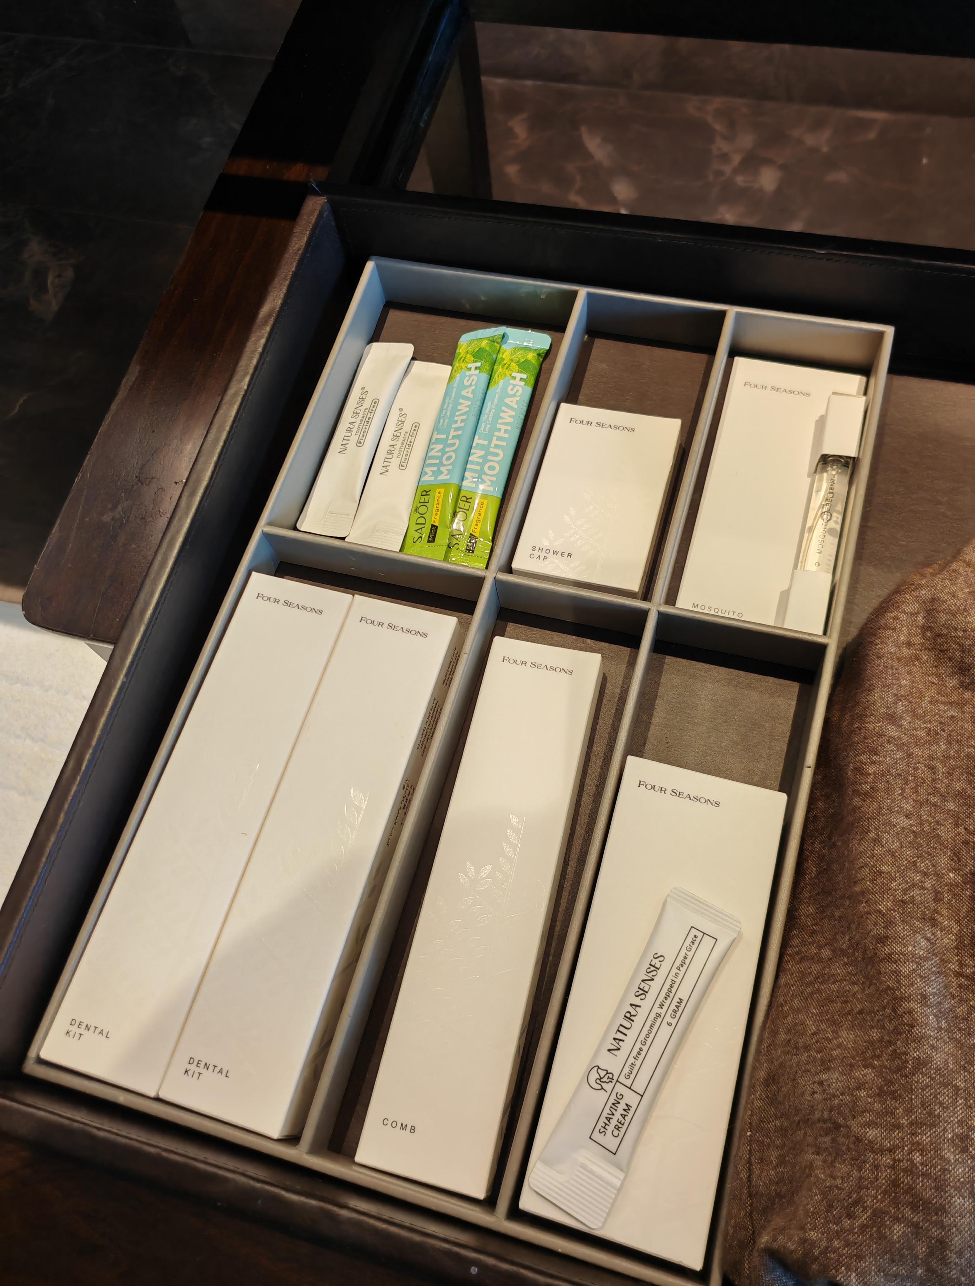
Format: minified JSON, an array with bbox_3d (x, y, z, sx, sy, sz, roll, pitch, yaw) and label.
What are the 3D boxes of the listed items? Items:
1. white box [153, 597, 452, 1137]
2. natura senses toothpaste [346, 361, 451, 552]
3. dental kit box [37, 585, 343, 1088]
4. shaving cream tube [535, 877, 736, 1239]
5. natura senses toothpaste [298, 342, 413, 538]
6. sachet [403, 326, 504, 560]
[{"bbox_3d":[-0.063,0.080,0.386,0.047,0.025,0.203,13,69,14],"label":"white box"},{"bbox_3d":[-0.040,-0.089,0.468,0.027,0.008,0.113,12,68,13],"label":"natura senses toothpaste"},{"bbox_3d":[-0.106,0.068,0.387,0.046,0.025,0.199,13,68,12],"label":"dental kit box"},{"bbox_3d":[0.051,0.136,0.328,0.025,0.008,0.108,26,72,18],"label":"shaving cream tube"},{"bbox_3d":[-0.063,-0.102,0.477,0.026,0.008,0.113,11,68,13],"label":"natura senses toothpaste"},{"bbox_3d":[-0.016,-0.098,0.469,0.022,0.008,0.136,8,68,12],"label":"sachet"}]

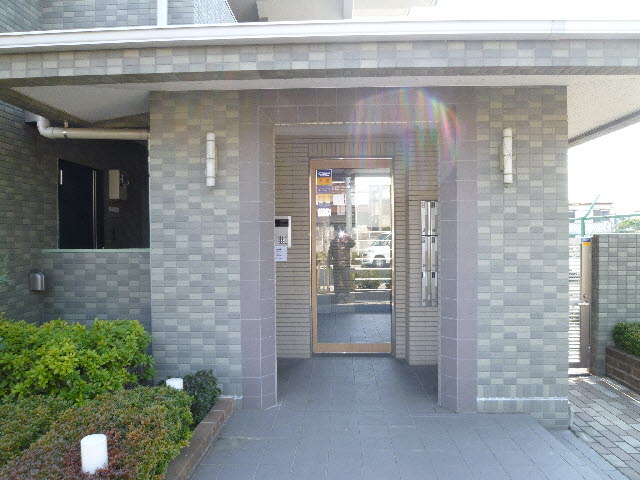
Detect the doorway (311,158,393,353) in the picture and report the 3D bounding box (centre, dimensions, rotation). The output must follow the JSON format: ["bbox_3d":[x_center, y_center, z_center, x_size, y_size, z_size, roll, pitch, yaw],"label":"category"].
[{"bbox_3d":[0.346,0.174,5.083,0.900,2.130,0.140,0,0,2],"label":"doorway"}]

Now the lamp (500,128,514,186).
[{"bbox_3d":[1.392,-0.622,3.451,0.067,0.405,0.120,0,0,2],"label":"lamp"}]

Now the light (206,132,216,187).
[{"bbox_3d":[-0.817,-0.605,3.518,0.067,0.405,0.120,0,0,2],"label":"light"}]

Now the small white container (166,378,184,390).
[{"bbox_3d":[-1.024,1.072,3.270,0.122,0.160,0.122,0,0,2],"label":"small white container"}]

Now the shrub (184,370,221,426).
[{"bbox_3d":[-0.841,1.111,3.280,0.280,0.350,0.300,0,0,2],"label":"shrub"}]

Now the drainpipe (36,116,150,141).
[{"bbox_3d":[-1.890,-0.941,3.900,1.020,0.195,0.100,0,0,2],"label":"drainpipe"}]

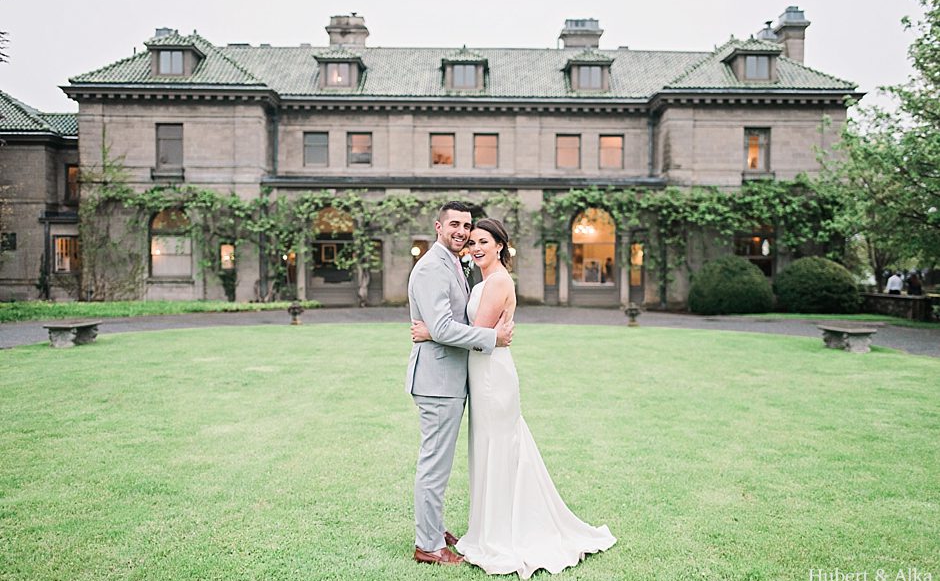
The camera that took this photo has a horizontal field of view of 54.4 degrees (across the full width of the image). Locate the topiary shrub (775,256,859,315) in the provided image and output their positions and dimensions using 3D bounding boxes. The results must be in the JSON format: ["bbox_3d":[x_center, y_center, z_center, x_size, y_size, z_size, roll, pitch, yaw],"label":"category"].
[{"bbox_3d":[14.100,-0.217,37.100,3.500,2.350,3.500,0,1,0],"label":"topiary shrub"}]

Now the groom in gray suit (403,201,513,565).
[{"bbox_3d":[-0.050,0.449,4.680,0.500,1.810,0.560,1,1,25],"label":"groom in gray suit"}]

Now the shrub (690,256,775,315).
[{"bbox_3d":[10.500,-0.238,36.700,3.400,2.350,3.400,0,1,0],"label":"shrub"}]

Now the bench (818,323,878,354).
[{"bbox_3d":[7.410,0.979,18.000,0.530,0.430,1.600,0,1,-1],"label":"bench"}]

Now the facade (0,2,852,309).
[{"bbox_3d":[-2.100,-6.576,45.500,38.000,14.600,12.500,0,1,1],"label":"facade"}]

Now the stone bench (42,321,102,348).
[{"bbox_3d":[-7.930,0.864,18.250,0.540,0.430,1.600,0,1,2],"label":"stone bench"}]

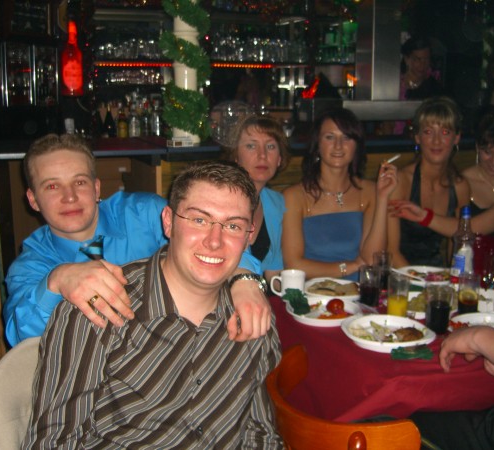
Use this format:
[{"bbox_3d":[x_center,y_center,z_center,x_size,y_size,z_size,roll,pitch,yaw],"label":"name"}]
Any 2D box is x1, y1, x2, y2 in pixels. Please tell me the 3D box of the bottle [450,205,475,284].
[{"bbox_3d":[0.744,0.074,2.259,0.075,0.290,0.075,0,10,0],"label":"bottle"}]

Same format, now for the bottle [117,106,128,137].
[{"bbox_3d":[-0.981,-0.812,5.178,0.077,0.255,0.077,0,10,0],"label":"bottle"}]

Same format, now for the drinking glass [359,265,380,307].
[{"bbox_3d":[0.415,0.200,2.219,0.068,0.133,0.068,0,10,0],"label":"drinking glass"}]

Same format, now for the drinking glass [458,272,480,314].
[{"bbox_3d":[0.674,0.208,1.993,0.062,0.118,0.062,0,10,0],"label":"drinking glass"}]

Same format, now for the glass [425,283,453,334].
[{"bbox_3d":[0.551,0.236,1.879,0.071,0.135,0.071,0,10,0],"label":"glass"}]

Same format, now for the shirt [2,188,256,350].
[{"bbox_3d":[-0.265,0.201,1.596,0.570,0.520,0.480,-3,10,-16],"label":"shirt"}]

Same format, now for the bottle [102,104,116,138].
[{"bbox_3d":[-1.089,-0.830,5.175,0.083,0.290,0.083,0,10,0],"label":"bottle"}]

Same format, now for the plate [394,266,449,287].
[{"bbox_3d":[0.650,0.180,2.417,0.205,0.026,0.205,0,10,0],"label":"plate"}]

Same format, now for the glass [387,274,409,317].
[{"bbox_3d":[0.486,0.221,2.109,0.067,0.133,0.067,0,10,0],"label":"glass"}]

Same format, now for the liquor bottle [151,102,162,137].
[{"bbox_3d":[-0.701,-0.827,5.077,0.075,0.280,0.075,0,10,0],"label":"liquor bottle"}]

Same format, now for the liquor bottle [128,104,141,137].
[{"bbox_3d":[-0.888,-0.820,5.177,0.082,0.270,0.082,0,10,0],"label":"liquor bottle"}]

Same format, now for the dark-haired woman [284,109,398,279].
[{"bbox_3d":[0.345,0.267,2.581,0.500,1.360,0.750,0,10,-1],"label":"dark-haired woman"}]

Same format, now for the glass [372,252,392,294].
[{"bbox_3d":[0.493,0.171,2.379,0.066,0.135,0.066,0,10,0],"label":"glass"}]

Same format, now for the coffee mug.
[{"bbox_3d":[0.142,0.197,2.292,0.117,0.090,0.083,0,10,0],"label":"coffee mug"}]

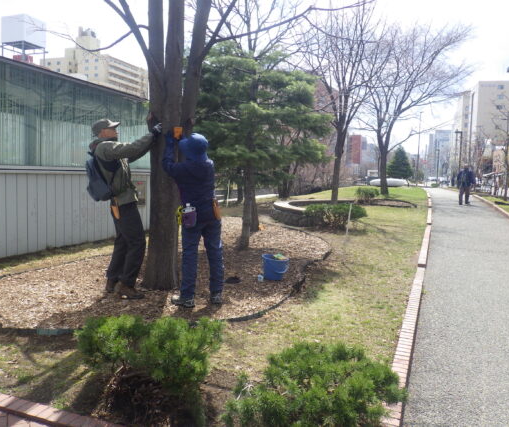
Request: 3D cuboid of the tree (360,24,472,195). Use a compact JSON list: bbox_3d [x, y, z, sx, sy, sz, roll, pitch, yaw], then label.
[{"bbox_3d":[7.919,-5.059,22.500,5.400,8.400,5.200,1,5,0],"label":"tree"}]

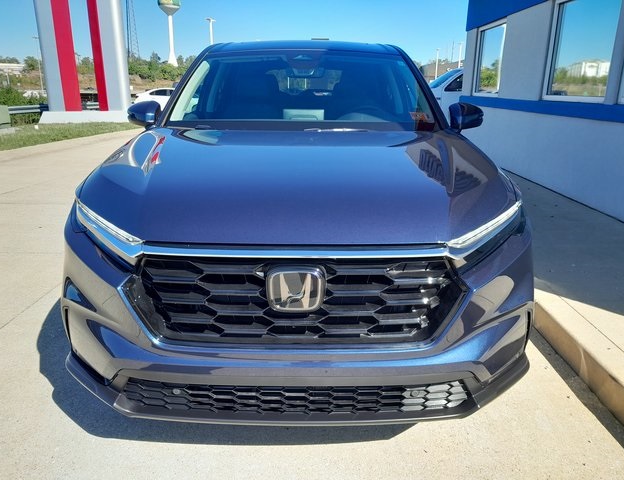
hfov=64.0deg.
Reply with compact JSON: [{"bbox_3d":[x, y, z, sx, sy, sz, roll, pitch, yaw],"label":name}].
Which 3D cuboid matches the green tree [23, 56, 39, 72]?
[{"bbox_3d":[-59.210,-36.914,105.000,3.600,3.700,3.400,0,18,0],"label":"green tree"}]

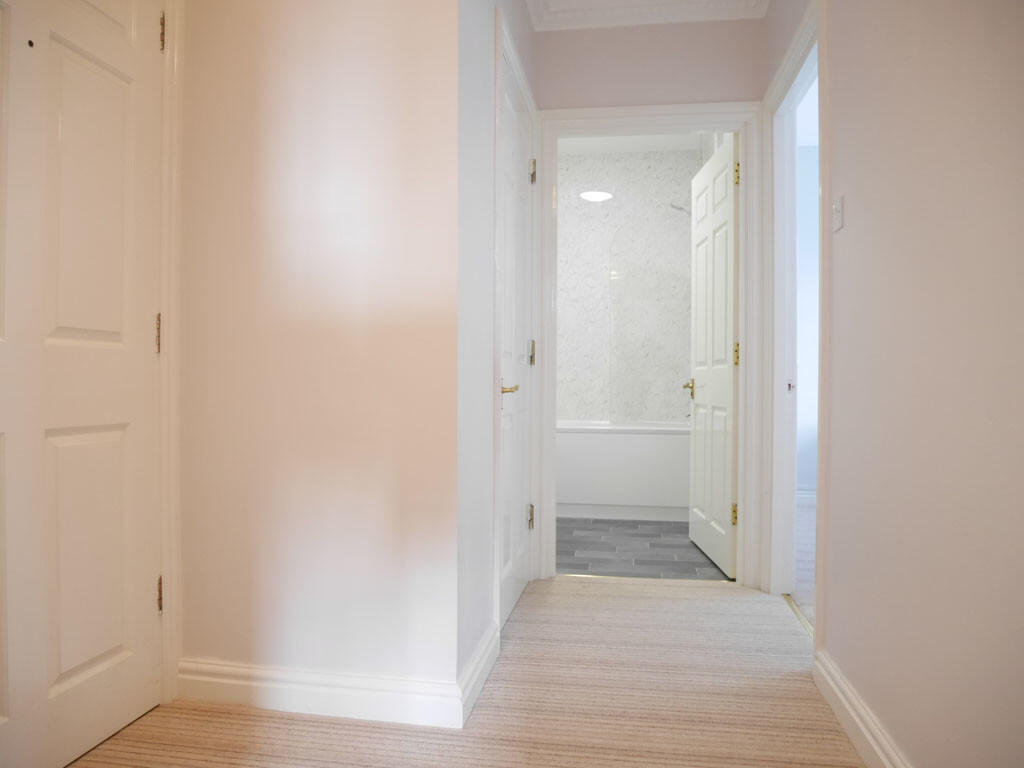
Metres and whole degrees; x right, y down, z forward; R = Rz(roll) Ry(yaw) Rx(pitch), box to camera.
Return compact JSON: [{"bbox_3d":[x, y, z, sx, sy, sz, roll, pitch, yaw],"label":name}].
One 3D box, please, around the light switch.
[{"bbox_3d":[0.909,-0.475,1.987,0.012,0.086,0.086,0,0,9],"label":"light switch"}]

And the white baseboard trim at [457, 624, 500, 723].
[{"bbox_3d":[-0.091,0.840,2.107,0.020,0.104,0.530,0,0,9],"label":"white baseboard trim"}]

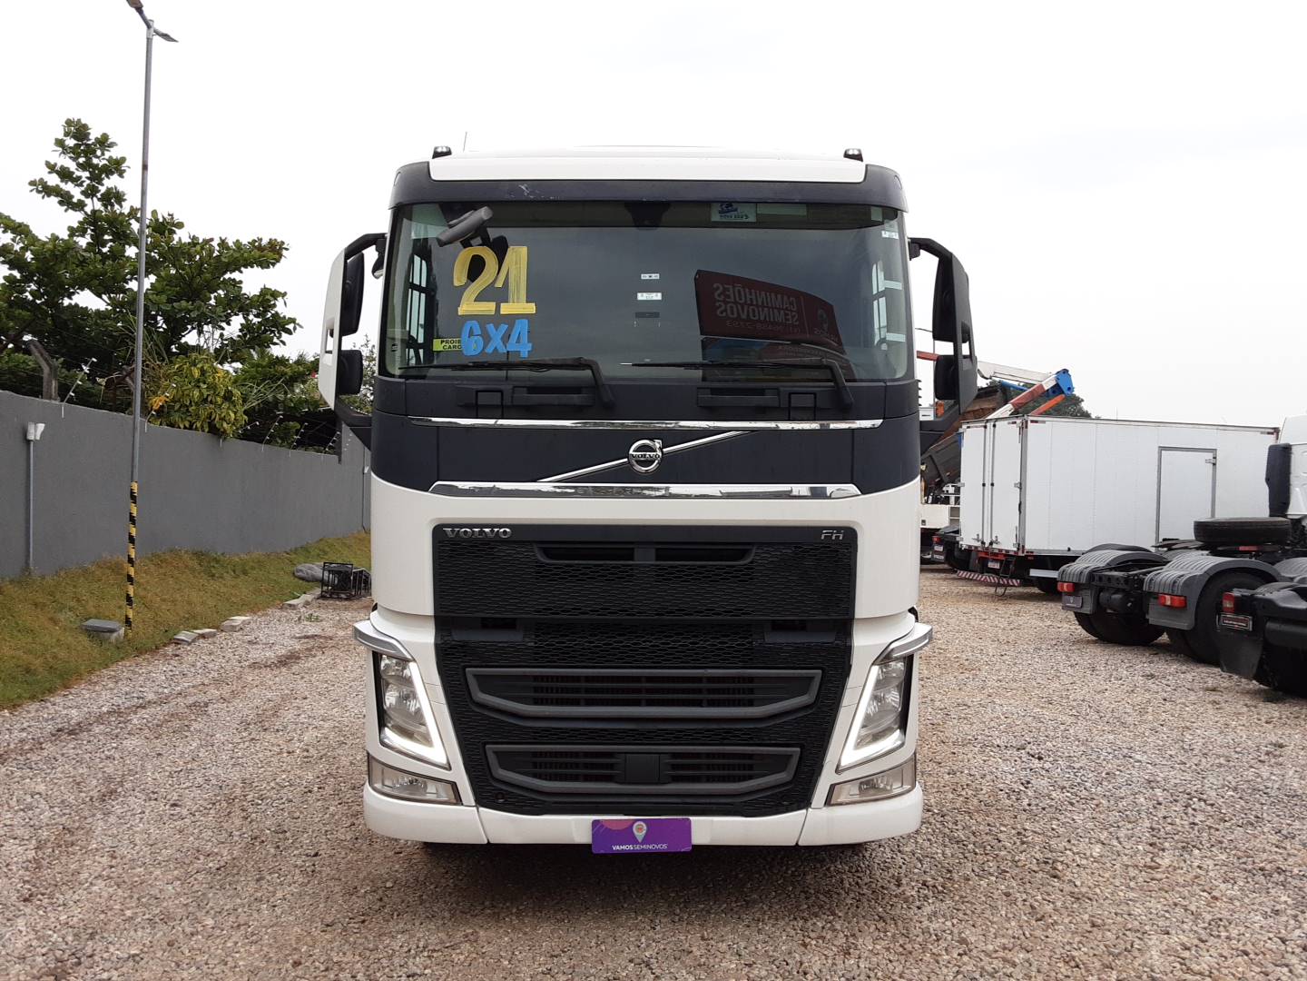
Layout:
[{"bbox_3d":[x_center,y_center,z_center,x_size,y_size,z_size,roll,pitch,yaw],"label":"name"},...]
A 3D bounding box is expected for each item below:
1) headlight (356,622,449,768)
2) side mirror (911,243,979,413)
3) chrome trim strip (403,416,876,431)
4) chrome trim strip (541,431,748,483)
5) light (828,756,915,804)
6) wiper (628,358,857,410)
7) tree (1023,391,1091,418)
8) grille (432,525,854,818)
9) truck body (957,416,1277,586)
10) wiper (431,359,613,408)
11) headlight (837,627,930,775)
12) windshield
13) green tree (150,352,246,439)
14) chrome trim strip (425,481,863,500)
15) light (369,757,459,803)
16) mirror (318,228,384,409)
[{"bbox_3d":[-1.058,0.858,4.544,0.520,0.590,0.220,0,-1,20],"label":"headlight"},{"bbox_3d":[1.305,-0.745,4.770,0.280,0.770,0.250,1,0,0],"label":"side mirror"},{"bbox_3d":[-0.026,-0.282,4.495,2.030,0.062,0.210,0,-1,0],"label":"chrome trim strip"},{"bbox_3d":[-0.040,-0.140,4.420,0.860,0.215,0.070,1,0,-1],"label":"chrome trim strip"},{"bbox_3d":[0.945,1.235,4.530,0.410,0.170,0.200,1,0,-13],"label":"light"},{"bbox_3d":[0.368,-0.461,4.483,0.986,0.216,0.121,1,-6,-4],"label":"wiper"},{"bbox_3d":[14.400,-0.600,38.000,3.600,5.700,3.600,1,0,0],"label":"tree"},{"bbox_3d":[-0.045,0.740,4.410,1.740,1.190,0.220,1,0,-1],"label":"grille"},{"bbox_3d":[9.584,0.077,21.841,5.920,2.850,2.200,1,0,-15],"label":"truck body"},{"bbox_3d":[-0.613,-0.448,4.494,0.916,0.213,0.147,0,-6,6],"label":"wiper"},{"bbox_3d":[0.970,0.865,4.540,0.400,0.590,0.270,1,0,-11],"label":"headlight"},{"bbox_3d":[-0.010,-0.890,4.700,2.370,0.930,0.400,0,-12,0],"label":"windshield"},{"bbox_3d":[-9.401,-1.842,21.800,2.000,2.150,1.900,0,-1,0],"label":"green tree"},{"bbox_3d":[-0.032,0.003,4.420,1.840,0.067,0.160,0,-1,0],"label":"chrome trim strip"},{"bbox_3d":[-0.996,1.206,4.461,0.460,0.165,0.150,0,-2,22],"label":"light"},{"bbox_3d":[-1.355,-0.765,4.750,0.280,0.780,0.250,1,0,0],"label":"mirror"}]

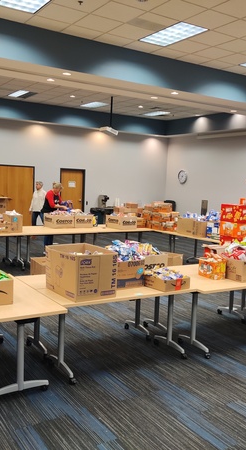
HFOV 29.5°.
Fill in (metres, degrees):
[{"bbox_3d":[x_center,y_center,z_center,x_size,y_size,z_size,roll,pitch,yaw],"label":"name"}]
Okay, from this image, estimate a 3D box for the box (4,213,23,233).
[{"bbox_3d":[-2.098,-0.033,9.006,0.220,0.315,0.420,0,6,-28],"label":"box"}]

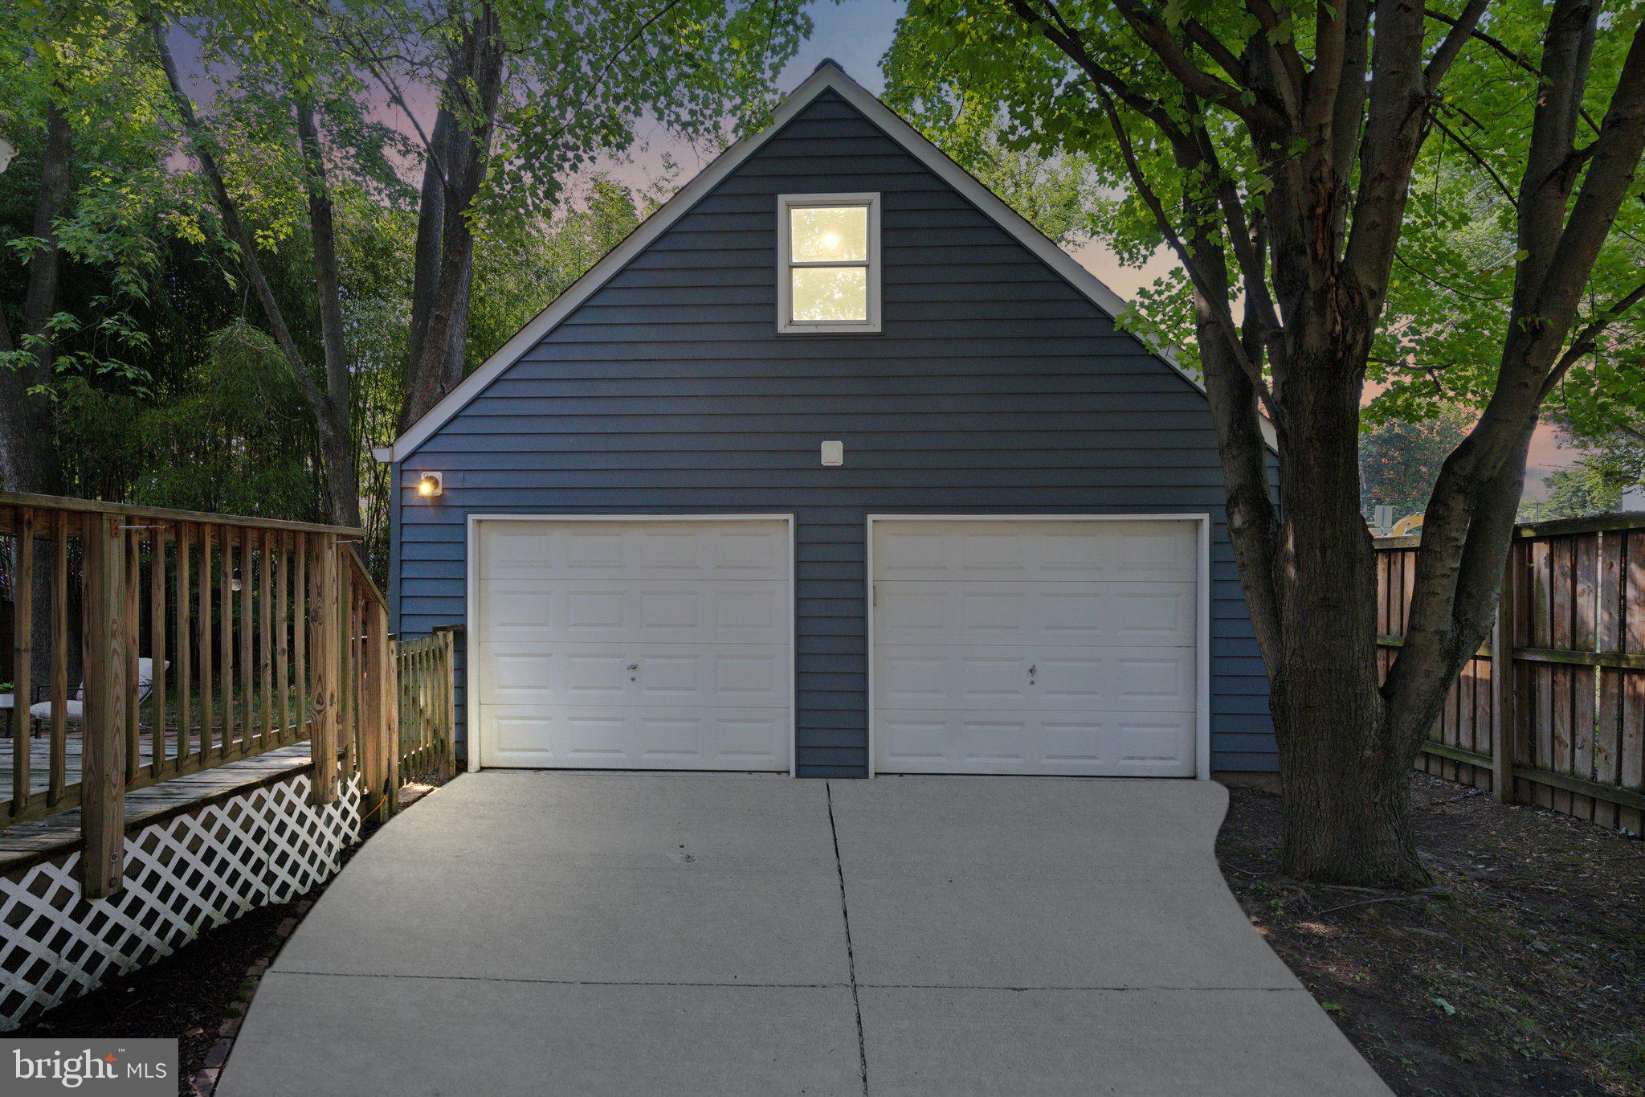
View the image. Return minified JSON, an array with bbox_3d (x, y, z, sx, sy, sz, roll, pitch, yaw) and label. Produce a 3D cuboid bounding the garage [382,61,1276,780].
[{"bbox_3d":[0.217,-1.067,10.145,7.600,5.900,7.100,0,0,3],"label":"garage"}]

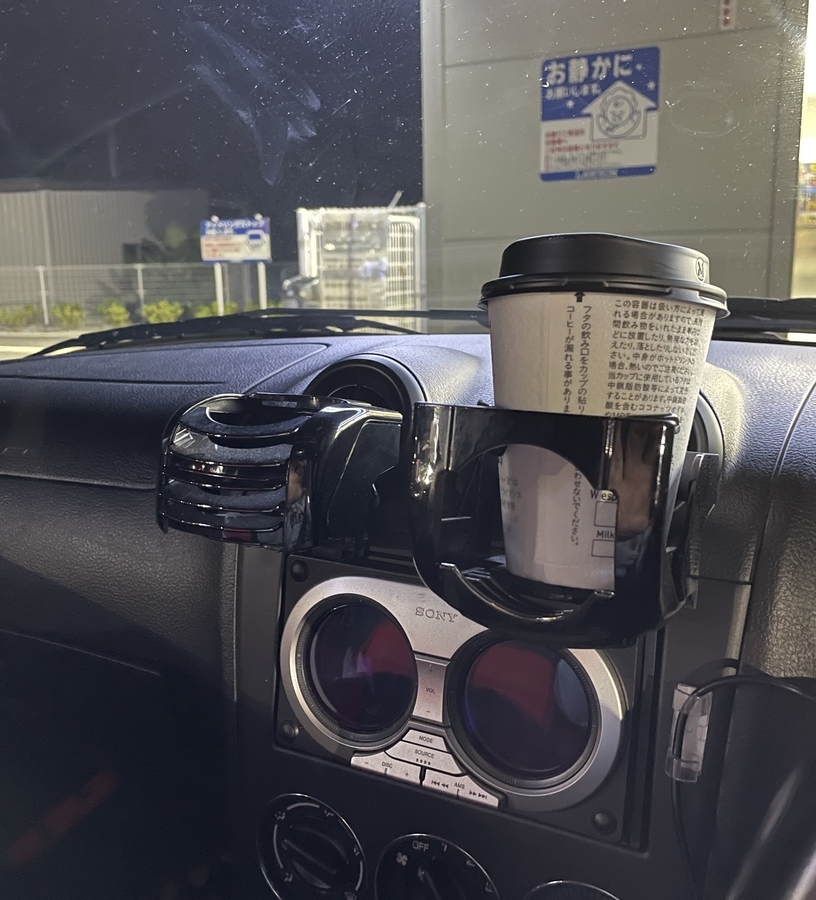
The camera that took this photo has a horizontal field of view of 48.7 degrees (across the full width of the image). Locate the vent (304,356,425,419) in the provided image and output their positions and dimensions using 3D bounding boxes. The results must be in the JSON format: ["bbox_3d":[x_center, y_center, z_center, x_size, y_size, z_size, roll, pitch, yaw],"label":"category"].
[{"bbox_3d":[-0.027,-0.008,0.477,0.084,0.084,0.032,4,-9,27],"label":"vent"}]

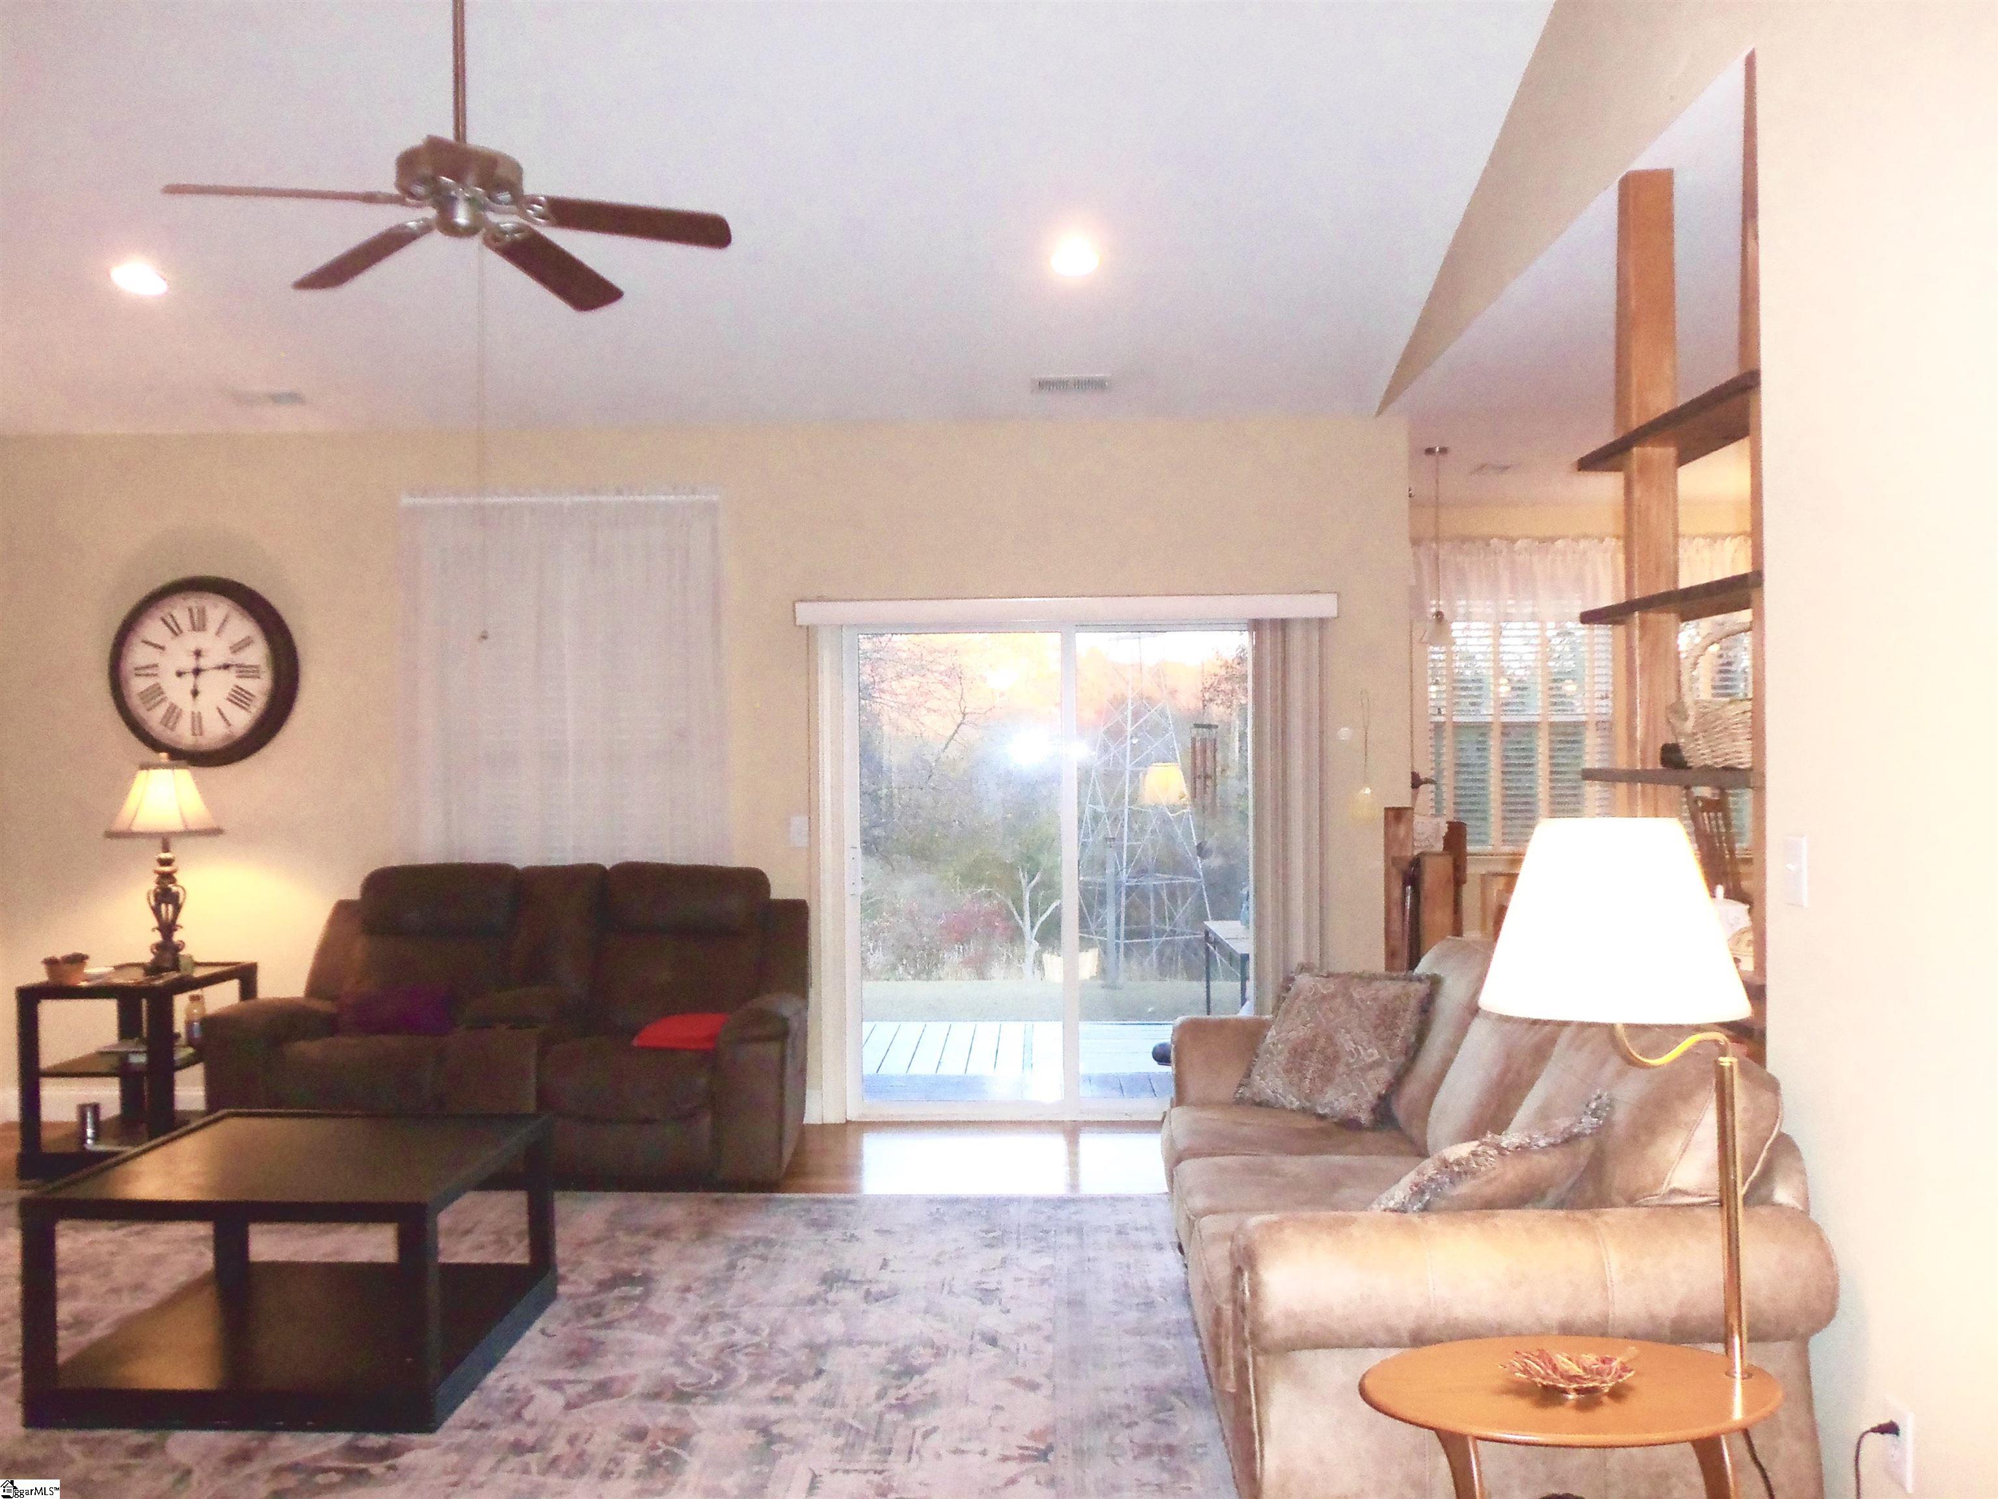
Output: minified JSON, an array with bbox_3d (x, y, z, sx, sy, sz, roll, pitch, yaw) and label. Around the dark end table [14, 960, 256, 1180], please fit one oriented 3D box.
[{"bbox_3d":[-3.187,1.179,6.029,0.558,0.681,0.620,0,0,2],"label":"dark end table"}]

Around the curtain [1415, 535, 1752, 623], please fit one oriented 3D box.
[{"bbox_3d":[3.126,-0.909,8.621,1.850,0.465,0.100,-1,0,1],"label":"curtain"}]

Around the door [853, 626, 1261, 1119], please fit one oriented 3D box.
[{"bbox_3d":[0.256,0.488,6.494,1.746,1.978,0.120,0,0,2],"label":"door"}]

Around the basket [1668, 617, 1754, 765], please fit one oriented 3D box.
[{"bbox_3d":[1.527,-0.113,3.238,0.320,0.297,0.380,0,0,2],"label":"basket"}]

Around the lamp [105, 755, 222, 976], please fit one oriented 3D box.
[{"bbox_3d":[-3.104,0.427,6.013,0.420,0.805,0.420,-1,0,1],"label":"lamp"}]

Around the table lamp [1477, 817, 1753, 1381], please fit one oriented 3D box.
[{"bbox_3d":[0.865,0.485,2.261,0.395,0.785,0.385,-1,0,1],"label":"table lamp"}]

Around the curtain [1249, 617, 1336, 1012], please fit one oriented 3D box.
[{"bbox_3d":[1.130,0.455,6.237,0.310,1.930,0.100,-1,0,1],"label":"curtain"}]

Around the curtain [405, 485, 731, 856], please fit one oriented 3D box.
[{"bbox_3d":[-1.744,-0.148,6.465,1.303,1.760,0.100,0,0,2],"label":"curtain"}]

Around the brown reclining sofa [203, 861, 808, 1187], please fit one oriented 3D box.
[{"bbox_3d":[-1.747,0.973,6.022,2.000,1.070,0.930,0,0,2],"label":"brown reclining sofa"}]

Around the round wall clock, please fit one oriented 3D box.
[{"bbox_3d":[-3.210,-0.316,6.517,0.765,0.765,0.075,0,0,2],"label":"round wall clock"}]

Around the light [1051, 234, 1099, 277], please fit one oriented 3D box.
[{"bbox_3d":[0.247,-1.601,5.281,0.170,0.040,0.170,-1,-16,1],"label":"light"}]

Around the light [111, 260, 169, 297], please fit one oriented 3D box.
[{"bbox_3d":[-2.846,-1.563,5.353,0.180,0.040,0.180,-1,-16,1],"label":"light"}]

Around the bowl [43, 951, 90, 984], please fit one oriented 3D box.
[{"bbox_3d":[-3.389,0.793,5.901,0.160,0.100,0.160,0,0,2],"label":"bowl"}]

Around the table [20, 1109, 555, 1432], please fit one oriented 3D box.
[{"bbox_3d":[-1.657,1.227,3.920,0.915,0.488,0.875,-1,0,3],"label":"table"}]

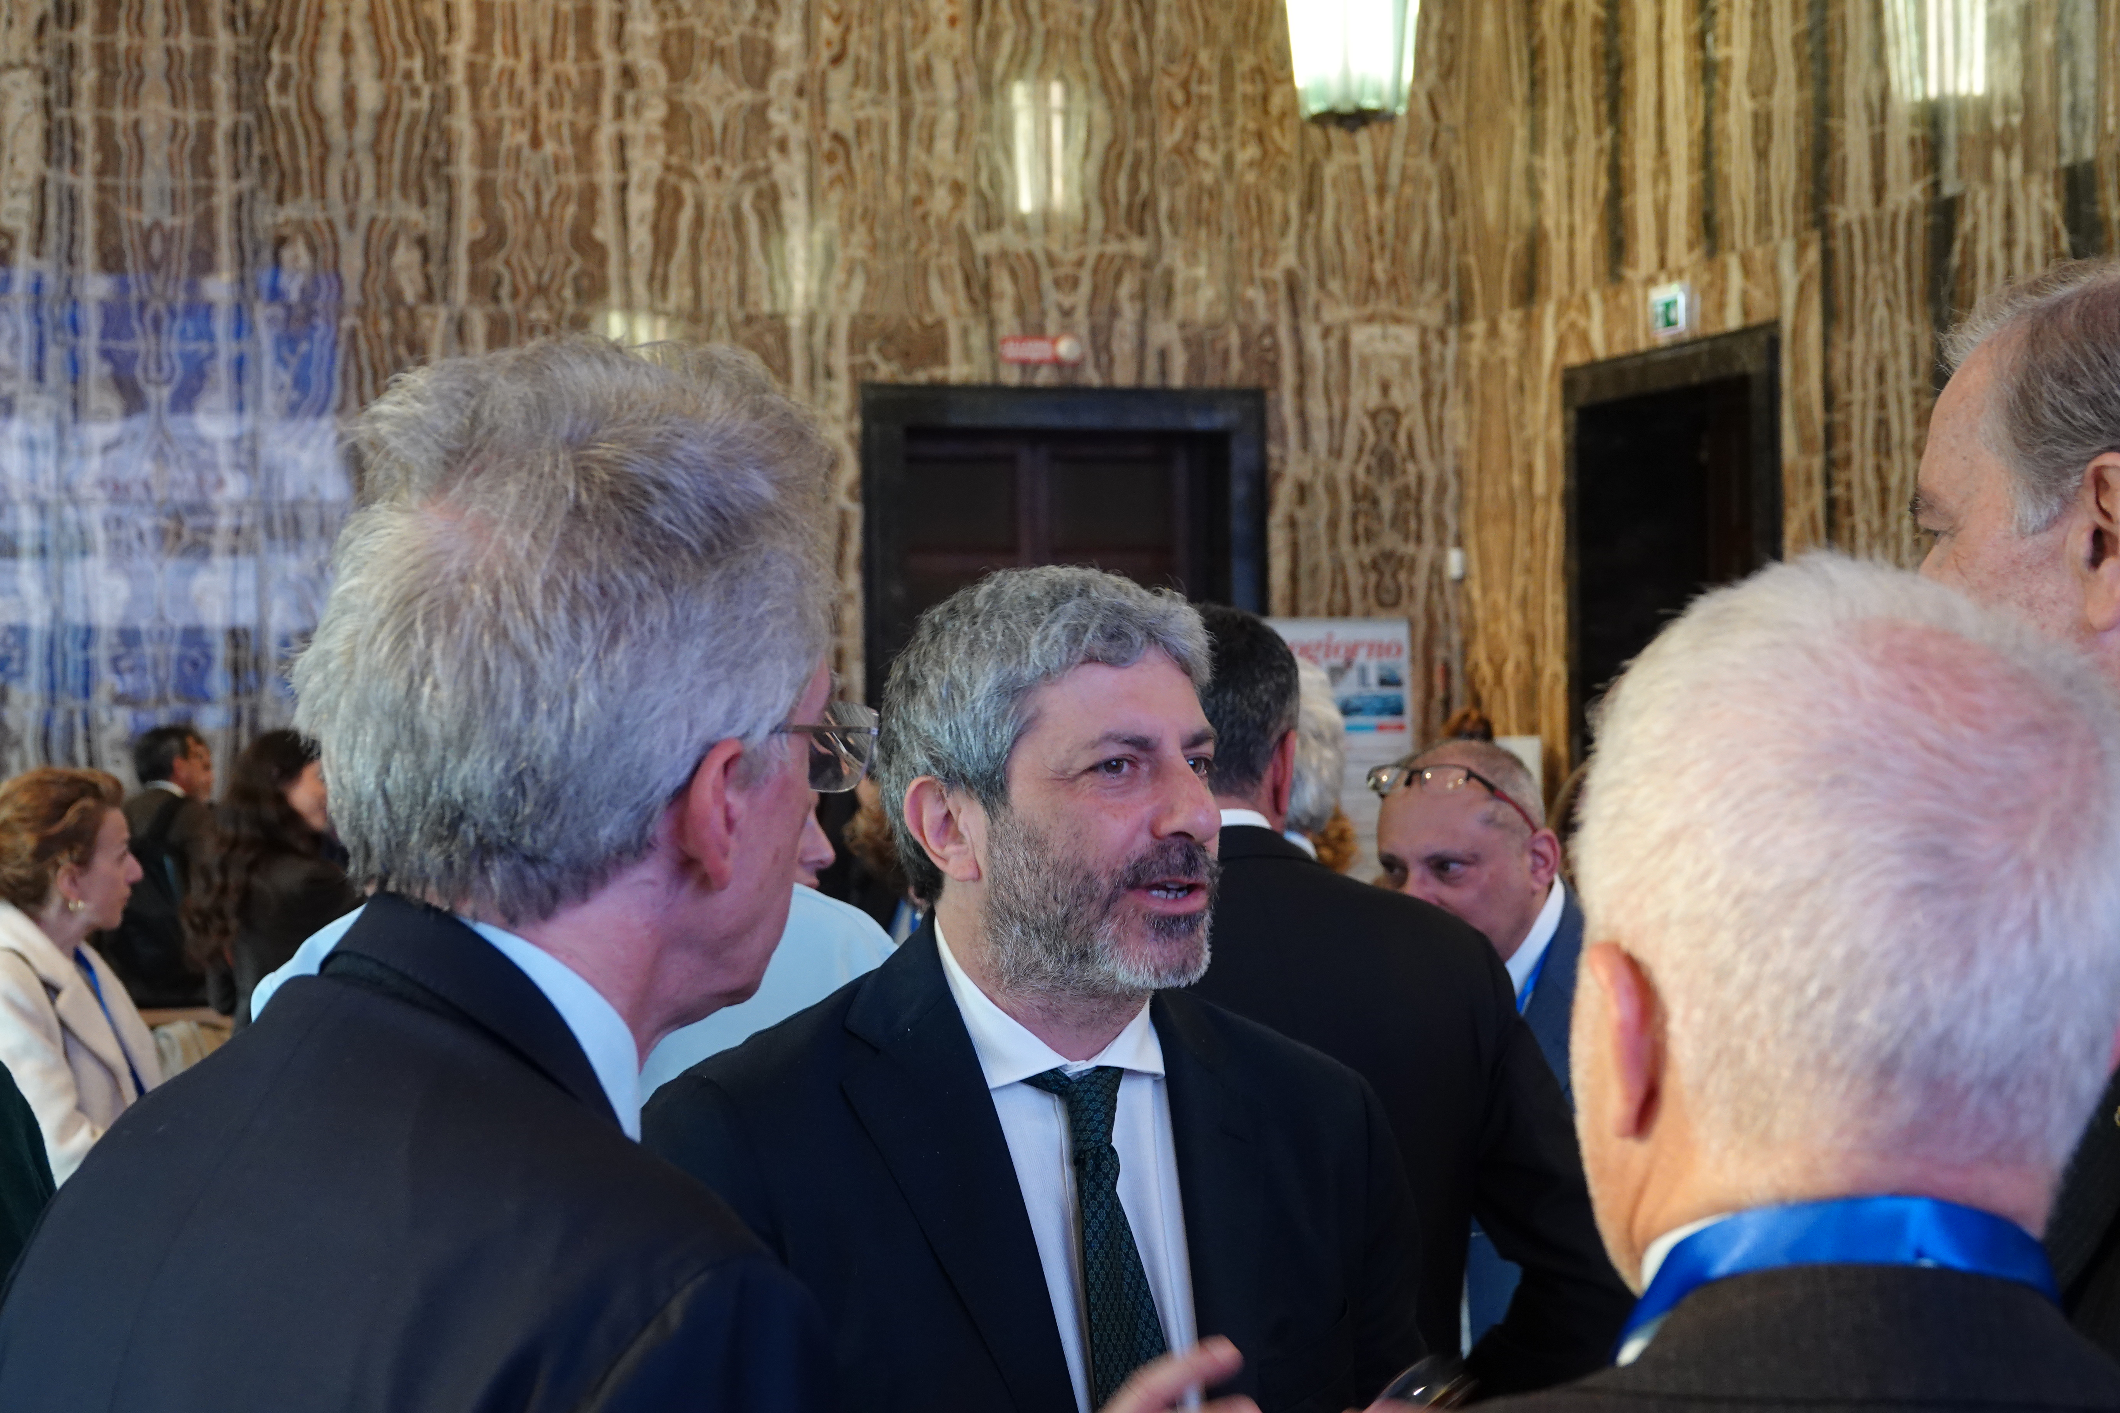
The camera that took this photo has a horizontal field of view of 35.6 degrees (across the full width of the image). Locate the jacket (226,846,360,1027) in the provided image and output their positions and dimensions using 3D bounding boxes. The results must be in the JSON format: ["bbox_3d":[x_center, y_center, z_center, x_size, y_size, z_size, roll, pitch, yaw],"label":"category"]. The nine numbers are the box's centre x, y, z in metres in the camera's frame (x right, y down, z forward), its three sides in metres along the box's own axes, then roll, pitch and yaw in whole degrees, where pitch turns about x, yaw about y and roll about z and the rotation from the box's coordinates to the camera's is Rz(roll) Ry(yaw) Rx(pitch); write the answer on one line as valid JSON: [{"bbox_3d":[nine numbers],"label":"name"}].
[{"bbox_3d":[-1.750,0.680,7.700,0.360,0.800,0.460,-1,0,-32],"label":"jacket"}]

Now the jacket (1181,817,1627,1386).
[{"bbox_3d":[0.160,0.480,2.950,0.620,0.760,0.360,-1,0,3],"label":"jacket"}]

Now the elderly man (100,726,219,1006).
[{"bbox_3d":[-2.430,0.880,9.000,0.380,1.670,0.540,-1,0,-42],"label":"elderly man"}]

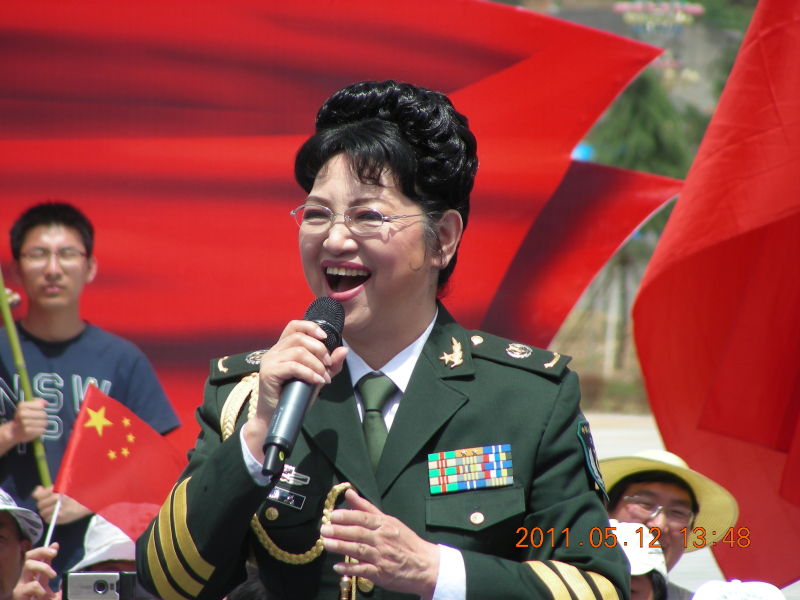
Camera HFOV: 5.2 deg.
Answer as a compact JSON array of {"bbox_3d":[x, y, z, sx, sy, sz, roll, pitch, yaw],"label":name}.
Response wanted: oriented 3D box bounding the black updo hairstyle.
[{"bbox_3d":[-0.015,-0.128,9.800,0.190,0.235,0.235,0,0,33],"label":"black updo hairstyle"}]

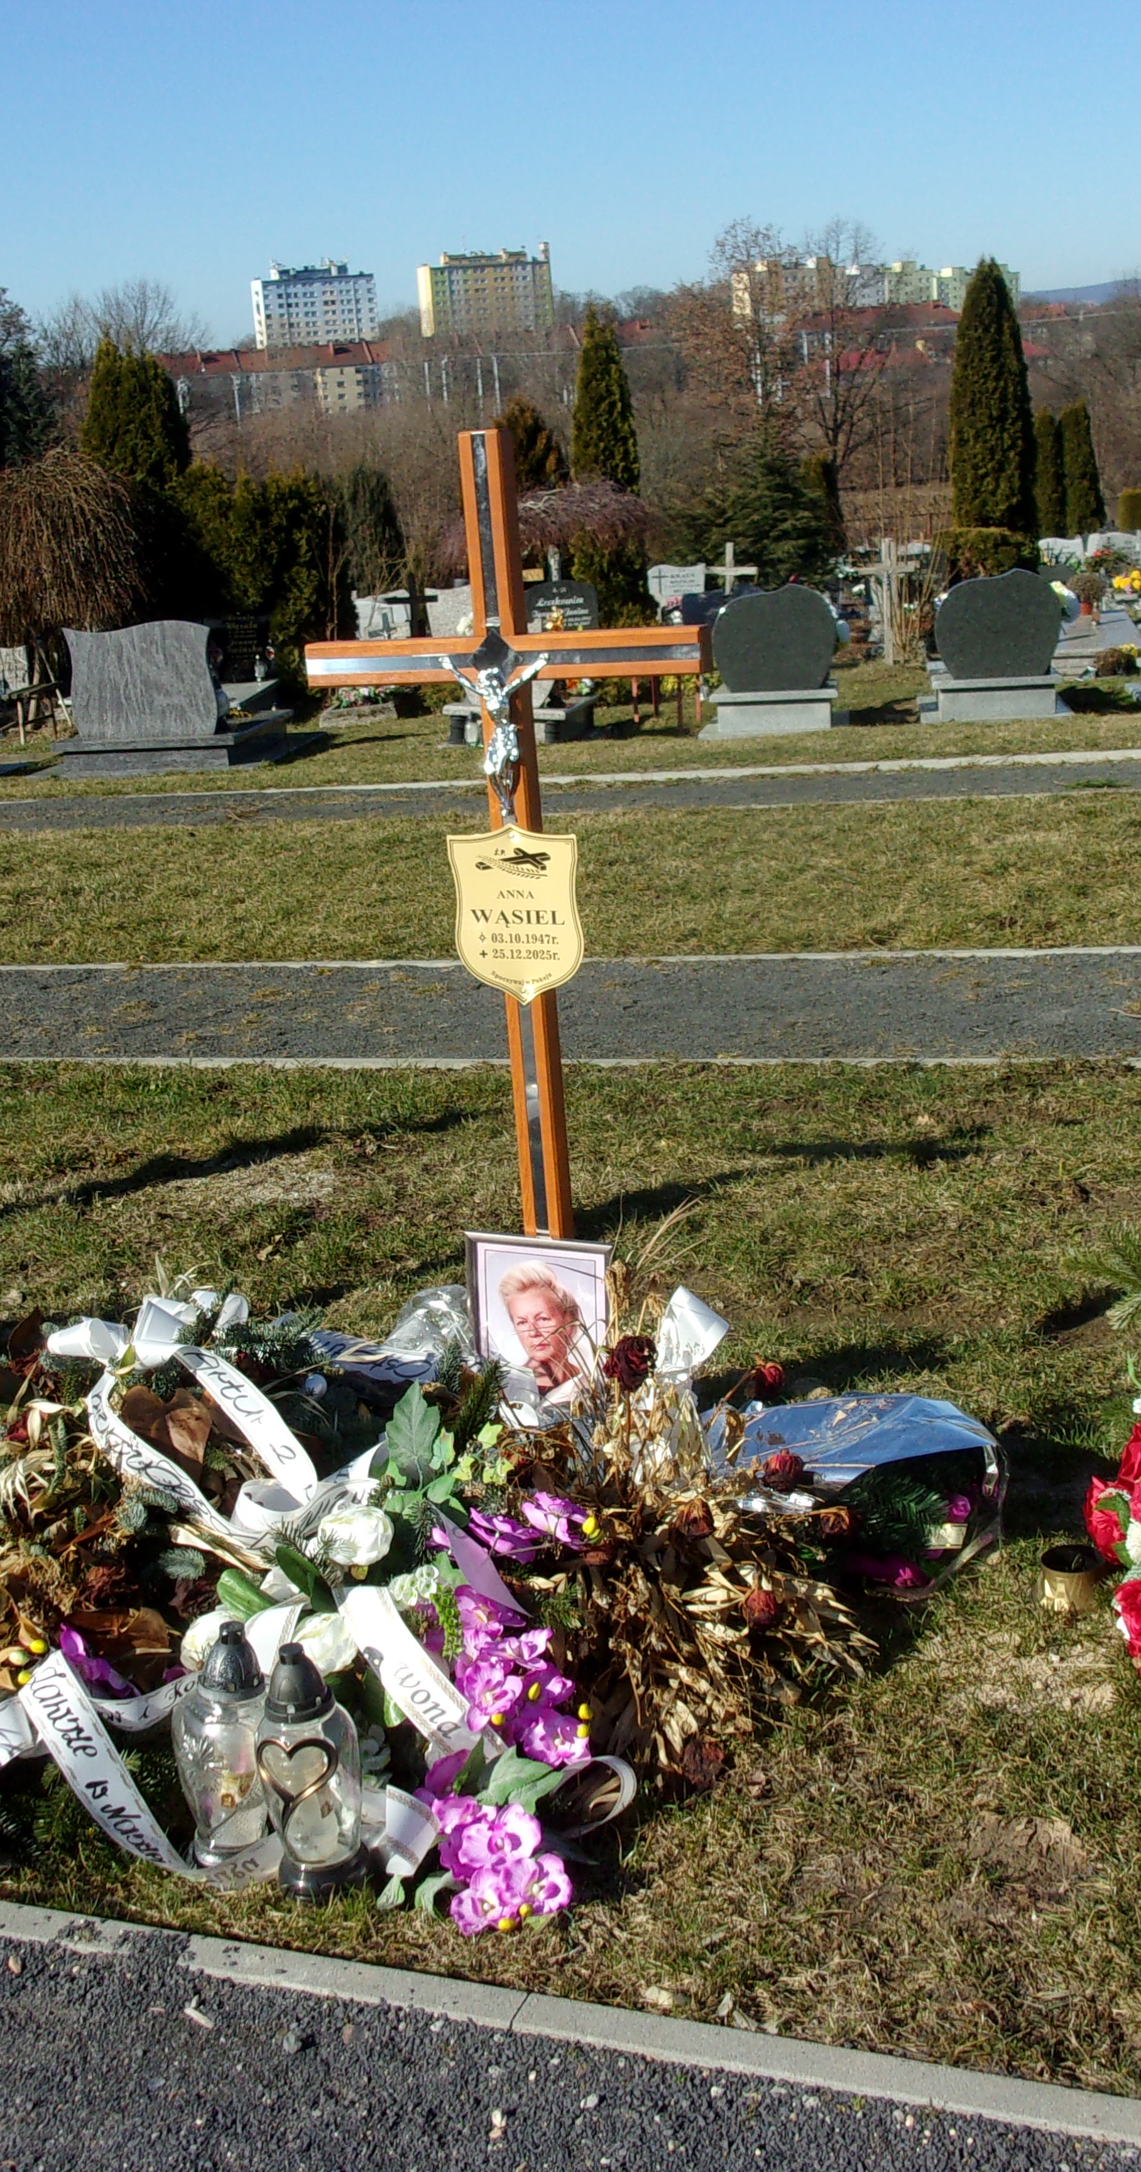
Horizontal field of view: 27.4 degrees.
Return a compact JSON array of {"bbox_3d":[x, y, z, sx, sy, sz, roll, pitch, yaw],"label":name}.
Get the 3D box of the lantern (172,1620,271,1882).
[{"bbox_3d":[-0.394,0.755,2.668,0.113,0.295,0.113,-1,14,-12],"label":"lantern"}]

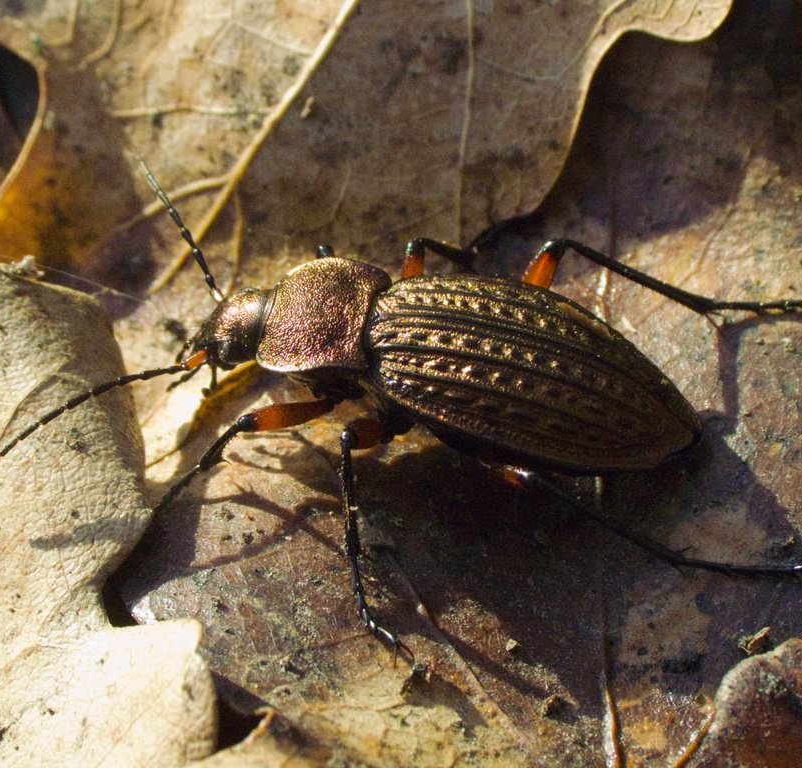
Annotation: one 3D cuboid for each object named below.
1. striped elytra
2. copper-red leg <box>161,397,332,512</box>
[{"bbox_3d":[0.006,-0.001,0.092,0.015,0.004,0.009,17,48,4],"label":"striped elytra"},{"bbox_3d":[-0.007,0.003,0.090,0.009,0.004,0.002,-22,54,-25],"label":"copper-red leg"}]

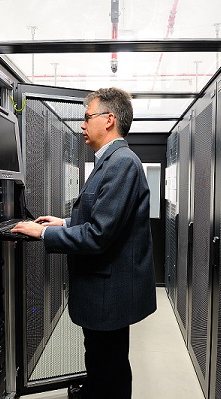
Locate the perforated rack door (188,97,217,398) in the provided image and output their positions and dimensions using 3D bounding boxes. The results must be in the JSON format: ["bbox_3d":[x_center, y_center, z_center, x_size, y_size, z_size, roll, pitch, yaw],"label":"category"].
[{"bbox_3d":[0.655,0.294,1.898,0.045,1.973,0.591,0,4,4],"label":"perforated rack door"}]

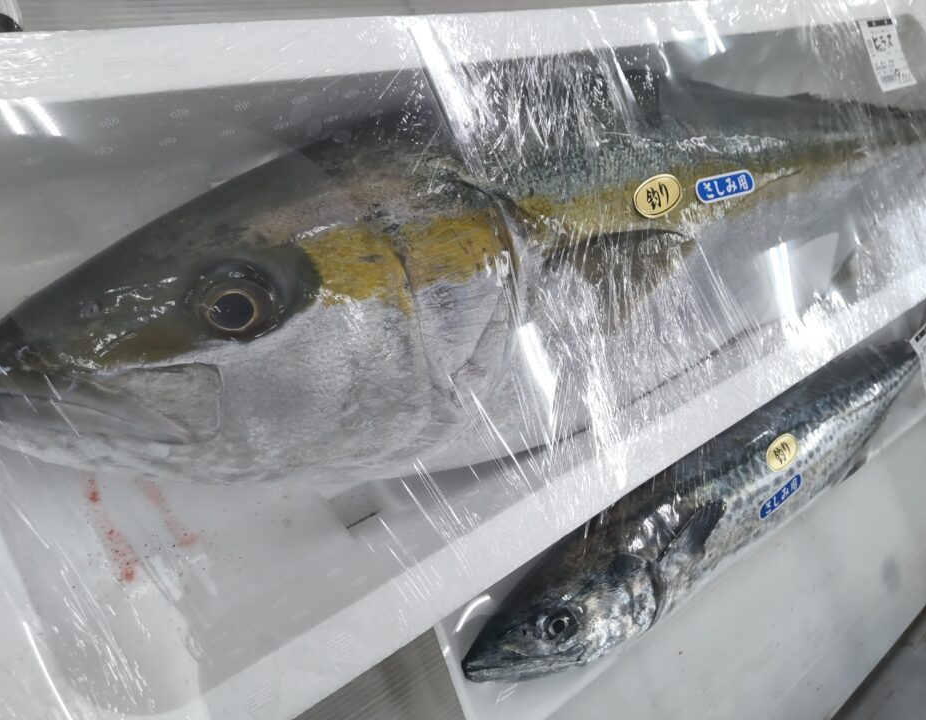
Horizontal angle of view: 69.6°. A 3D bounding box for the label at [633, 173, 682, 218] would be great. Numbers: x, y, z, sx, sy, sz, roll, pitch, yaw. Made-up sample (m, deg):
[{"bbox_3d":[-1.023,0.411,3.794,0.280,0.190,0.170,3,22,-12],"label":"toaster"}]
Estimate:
[{"bbox_3d":[0.113,-0.096,0.388,0.043,0.002,0.024,-25,100,-31],"label":"label"}]

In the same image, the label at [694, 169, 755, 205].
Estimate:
[{"bbox_3d":[0.167,-0.110,0.422,0.061,0.002,0.018,-19,97,-32],"label":"label"}]

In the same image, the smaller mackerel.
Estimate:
[{"bbox_3d":[0.266,0.071,0.556,0.676,0.068,0.112,-22,99,-32],"label":"smaller mackerel"}]

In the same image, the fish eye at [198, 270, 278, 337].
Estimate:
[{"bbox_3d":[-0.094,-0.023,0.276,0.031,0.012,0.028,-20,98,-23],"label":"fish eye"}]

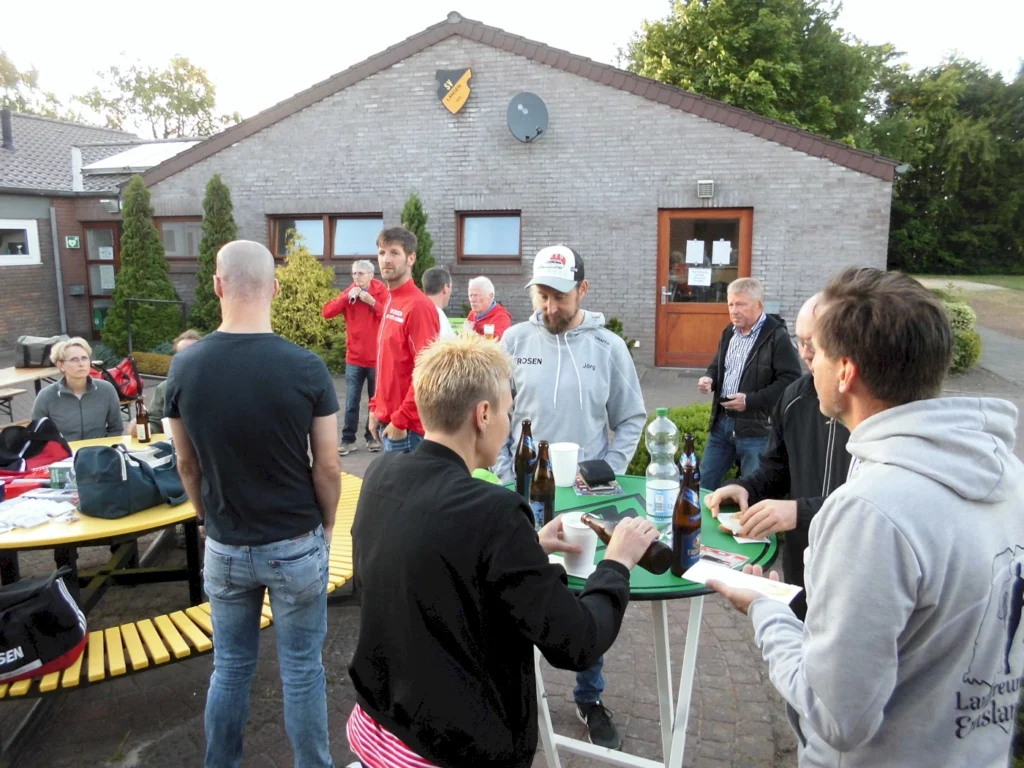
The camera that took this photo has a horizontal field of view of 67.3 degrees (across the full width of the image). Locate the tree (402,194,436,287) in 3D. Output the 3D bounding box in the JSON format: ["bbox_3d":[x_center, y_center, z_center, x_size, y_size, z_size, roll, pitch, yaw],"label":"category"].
[{"bbox_3d":[-1.274,-1.395,10.354,0.560,2.300,0.560,-4,11,-17],"label":"tree"}]

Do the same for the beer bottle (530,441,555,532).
[{"bbox_3d":[0.083,0.280,2.080,0.068,0.262,0.068,0,10,0],"label":"beer bottle"}]

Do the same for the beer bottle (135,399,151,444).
[{"bbox_3d":[-1.956,0.188,4.069,0.068,0.256,0.068,0,10,0],"label":"beer bottle"}]

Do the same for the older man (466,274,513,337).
[{"bbox_3d":[-0.160,0.070,5.095,0.450,1.580,0.520,-10,14,-43],"label":"older man"}]

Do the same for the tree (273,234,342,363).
[{"bbox_3d":[-2.830,-1.151,10.361,1.150,1.800,1.150,-3,11,-14],"label":"tree"}]

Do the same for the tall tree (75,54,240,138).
[{"bbox_3d":[-17.600,-10.694,38.712,7.600,10.800,7.600,0,10,0],"label":"tall tree"}]

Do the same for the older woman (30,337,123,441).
[{"bbox_3d":[-2.300,0.379,4.236,0.520,1.280,0.720,-5,11,-25],"label":"older woman"}]

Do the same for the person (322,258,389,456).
[{"bbox_3d":[-1.245,-0.214,6.598,0.620,1.670,0.400,3,11,16],"label":"person"}]

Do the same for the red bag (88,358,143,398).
[{"bbox_3d":[-3.393,-0.046,6.419,0.280,0.350,0.520,10,14,44],"label":"red bag"}]

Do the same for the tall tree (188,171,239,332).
[{"bbox_3d":[-4.268,-1.716,11.280,0.800,2.600,0.800,-4,11,-17],"label":"tall tree"}]

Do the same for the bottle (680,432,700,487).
[{"bbox_3d":[0.487,0.264,2.123,0.068,0.262,0.068,0,10,0],"label":"bottle"}]

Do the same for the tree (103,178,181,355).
[{"bbox_3d":[-5.480,-1.707,11.378,1.200,2.650,1.200,-3,11,-14],"label":"tree"}]

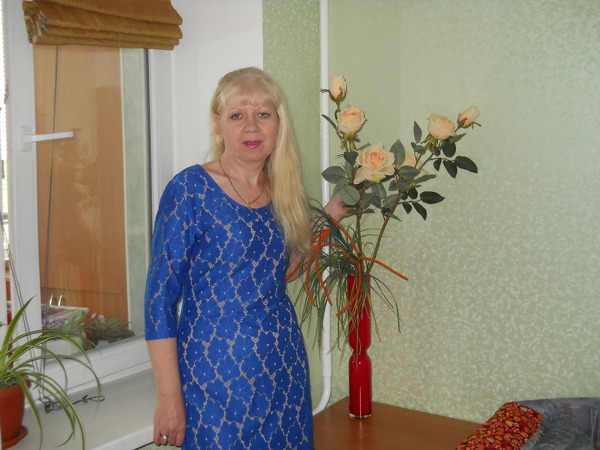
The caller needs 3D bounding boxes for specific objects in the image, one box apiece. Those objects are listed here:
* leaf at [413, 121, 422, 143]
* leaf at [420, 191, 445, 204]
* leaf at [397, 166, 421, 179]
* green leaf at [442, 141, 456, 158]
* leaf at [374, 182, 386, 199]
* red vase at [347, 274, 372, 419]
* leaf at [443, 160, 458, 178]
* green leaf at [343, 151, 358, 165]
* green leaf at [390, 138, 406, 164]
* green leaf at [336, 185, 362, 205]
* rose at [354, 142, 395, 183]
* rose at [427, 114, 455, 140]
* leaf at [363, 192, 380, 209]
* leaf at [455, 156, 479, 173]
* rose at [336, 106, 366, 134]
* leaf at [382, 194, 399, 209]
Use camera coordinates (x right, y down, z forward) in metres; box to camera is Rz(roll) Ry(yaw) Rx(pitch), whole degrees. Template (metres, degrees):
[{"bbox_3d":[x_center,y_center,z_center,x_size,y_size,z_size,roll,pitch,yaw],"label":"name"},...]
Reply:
[{"bbox_3d":[0.303,-0.239,1.840,0.025,0.058,0.015,-9,0,10],"label":"leaf"},{"bbox_3d":[0.381,-0.078,2.040,0.073,0.036,0.020,4,5,10],"label":"leaf"},{"bbox_3d":[0.316,-0.151,2.050,0.066,0.037,0.026,2,5,9],"label":"leaf"},{"bbox_3d":[0.384,-0.196,1.820,0.035,0.049,0.016,-2,0,12],"label":"green leaf"},{"bbox_3d":[0.209,-0.089,1.860,0.033,0.050,0.016,6,0,6],"label":"leaf"},{"bbox_3d":[0.163,0.328,1.926,0.062,0.381,0.062,0,4,5],"label":"red vase"},{"bbox_3d":[0.430,-0.159,2.030,0.032,0.061,0.020,-32,-3,12],"label":"leaf"},{"bbox_3d":[0.134,-0.174,1.850,0.039,0.035,0.022,-4,0,5],"label":"green leaf"},{"bbox_3d":[0.285,-0.212,2.060,0.044,0.076,0.020,-3,4,8],"label":"green leaf"},{"bbox_3d":[0.128,-0.078,1.840,0.072,0.043,0.016,41,4,0],"label":"green leaf"},{"bbox_3d":[0.194,-0.161,1.840,0.104,0.100,0.080,-4,-18,5],"label":"rose"},{"bbox_3d":[0.408,-0.281,2.050,0.082,0.077,0.078,22,8,8],"label":"rose"},{"bbox_3d":[0.207,-0.071,2.060,0.051,0.047,0.024,0,4,6],"label":"leaf"},{"bbox_3d":[0.476,-0.170,2.030,0.076,0.038,0.020,31,10,9],"label":"leaf"},{"bbox_3d":[0.136,-0.274,1.860,0.074,0.068,0.072,0,22,0],"label":"rose"},{"bbox_3d":[0.265,-0.070,2.060,0.059,0.032,0.022,-33,0,7],"label":"leaf"}]

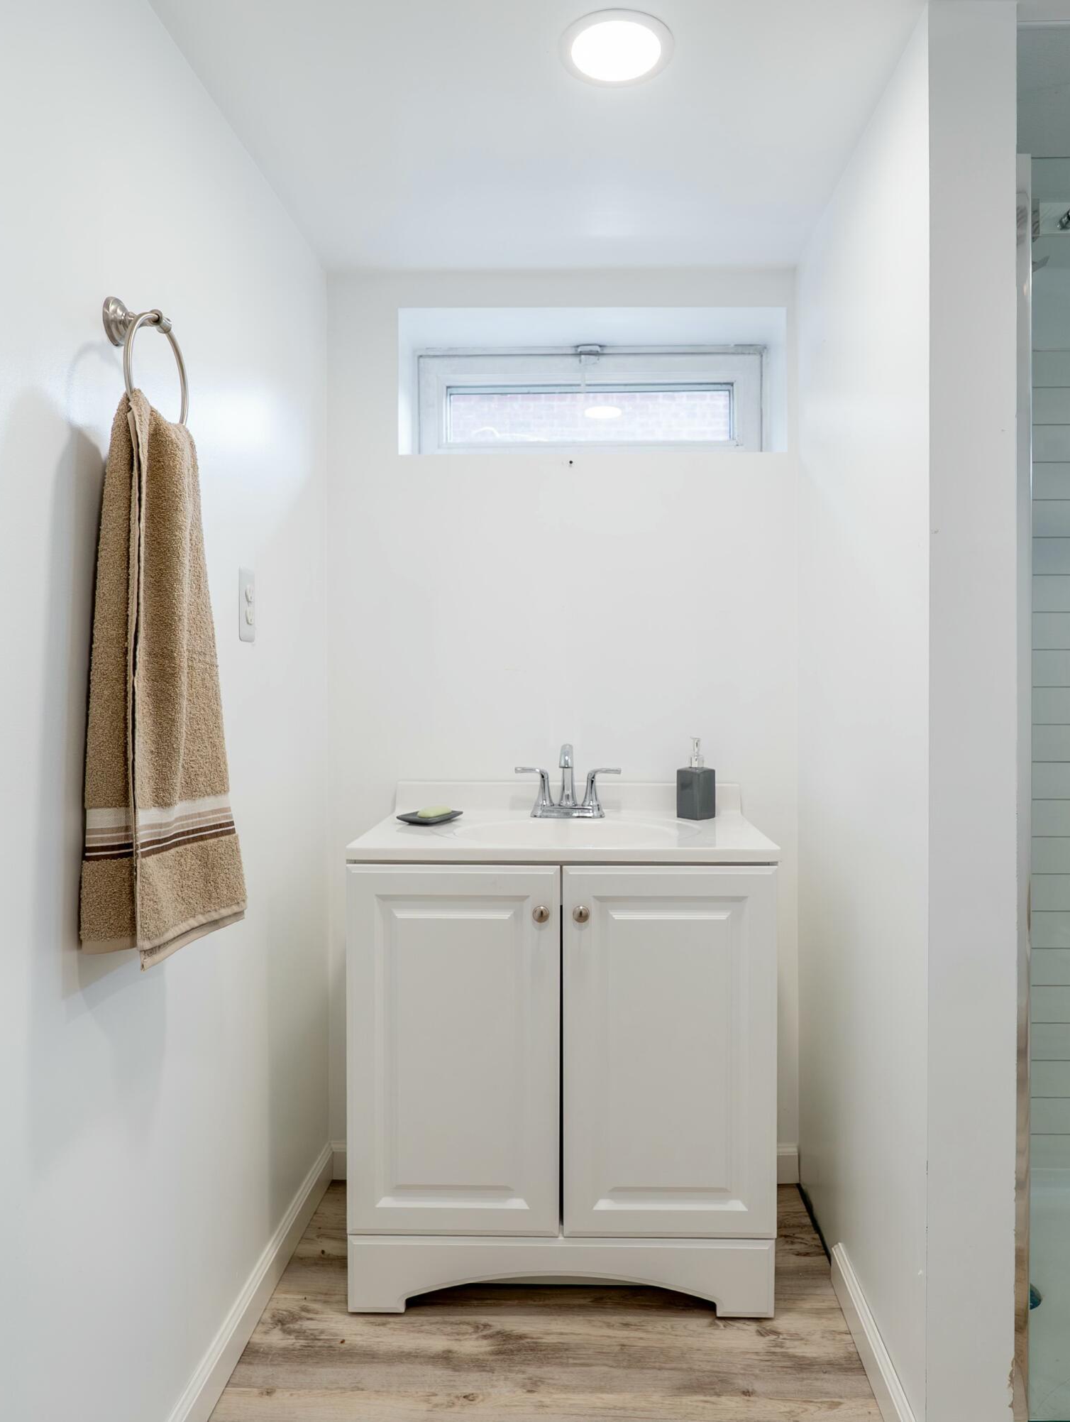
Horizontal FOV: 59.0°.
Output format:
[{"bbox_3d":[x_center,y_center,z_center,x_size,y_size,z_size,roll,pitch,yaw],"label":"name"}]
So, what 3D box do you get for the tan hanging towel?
[{"bbox_3d":[-0.459,-0.042,1.183,0.095,0.645,0.265,0,1,3],"label":"tan hanging towel"}]

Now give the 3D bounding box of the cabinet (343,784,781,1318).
[{"bbox_3d":[0.058,0.620,1.912,0.775,0.903,0.475,0,1,3],"label":"cabinet"}]

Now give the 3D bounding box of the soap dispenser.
[{"bbox_3d":[0.350,0.147,2.044,0.060,0.175,0.062,1,1,37],"label":"soap dispenser"}]

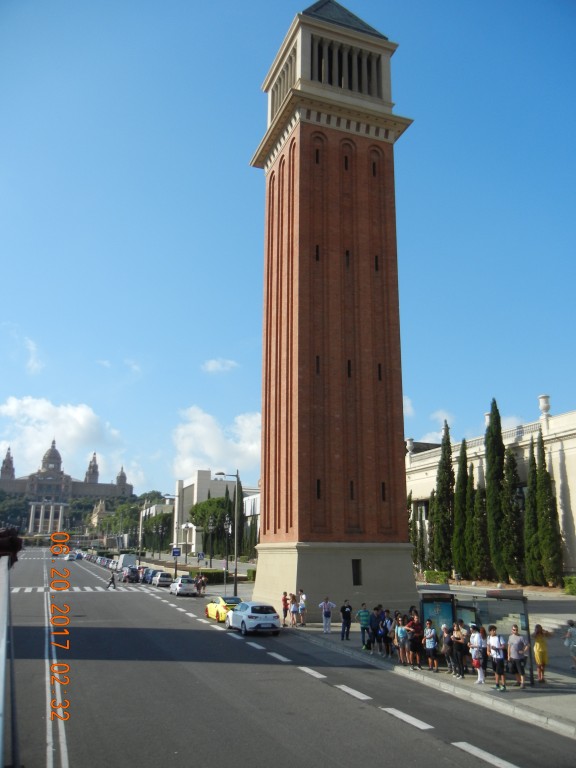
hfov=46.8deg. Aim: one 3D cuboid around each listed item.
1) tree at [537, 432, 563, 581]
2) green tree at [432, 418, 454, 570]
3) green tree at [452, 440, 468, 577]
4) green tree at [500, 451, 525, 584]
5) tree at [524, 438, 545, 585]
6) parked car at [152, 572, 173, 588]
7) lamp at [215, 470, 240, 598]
[{"bbox_3d":[22.803,10.733,58.766,2.056,13.732,2.056,5,-15,-19],"label":"tree"},{"bbox_3d":[17.244,12.897,76.034,2.500,17.890,2.500,5,-15,-19],"label":"green tree"},{"bbox_3d":[18.253,13.107,70.462,1.495,14.630,1.495,5,-15,-19],"label":"green tree"},{"bbox_3d":[19.936,11.740,59.401,2.100,11.800,2.100,-4,-14,18],"label":"green tree"},{"bbox_3d":[22.309,11.629,61.683,1.900,13.500,1.900,5,-15,-19],"label":"tree"},{"bbox_3d":[-13.168,20.385,69.506,1.730,1.470,4.050,5,-15,-19],"label":"parked car"},{"bbox_3d":[-4.570,11.386,50.701,1.750,9.890,0.350,5,-15,-19],"label":"lamp"}]

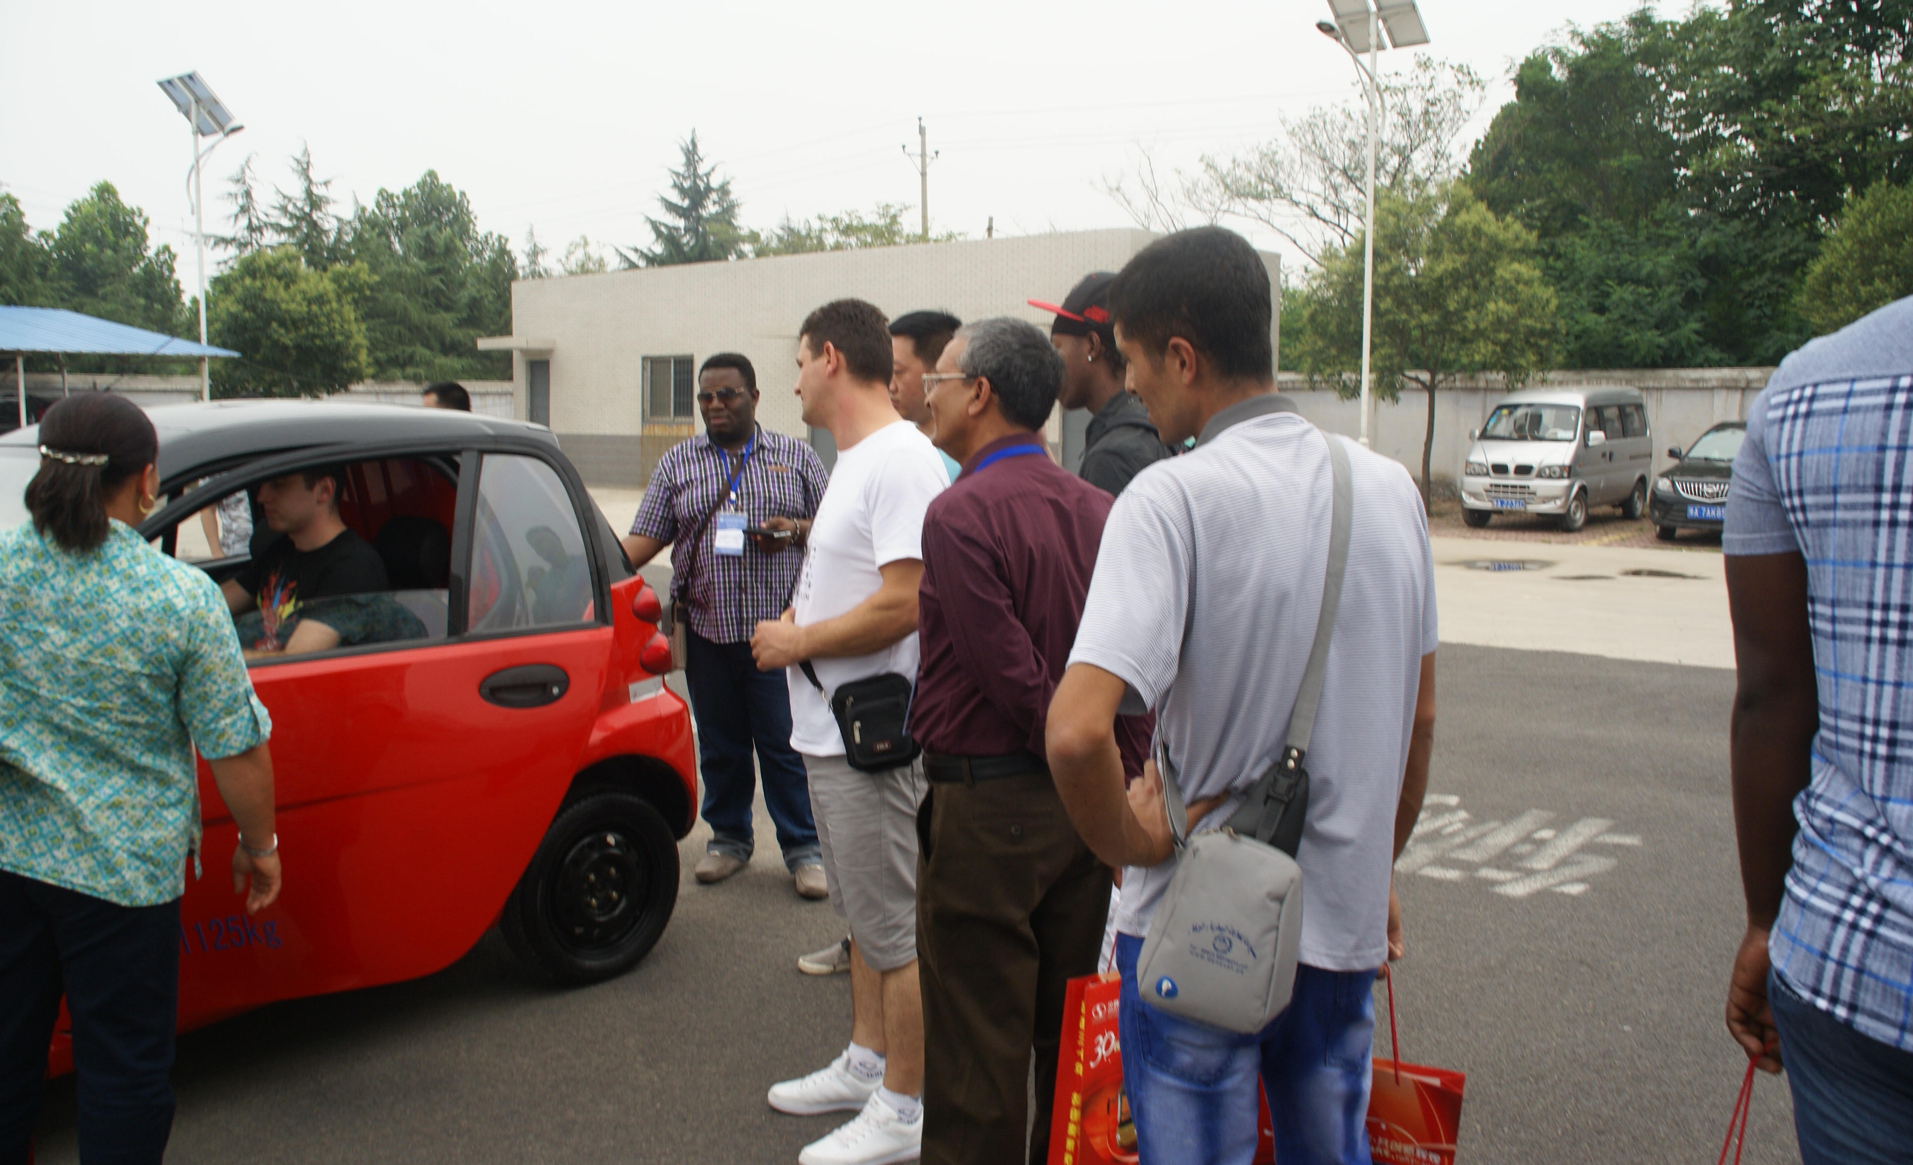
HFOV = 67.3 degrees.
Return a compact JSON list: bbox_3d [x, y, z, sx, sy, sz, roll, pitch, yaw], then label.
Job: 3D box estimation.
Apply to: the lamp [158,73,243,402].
[{"bbox_3d":[-13.015,-5.076,25.002,1.450,7.500,1.050,3,7,25],"label":"lamp"}]

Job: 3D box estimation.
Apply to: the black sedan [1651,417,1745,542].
[{"bbox_3d":[10.463,-1.332,18.836,1.740,1.460,4.550,5,8,38],"label":"black sedan"}]

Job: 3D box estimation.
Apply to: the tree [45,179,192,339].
[{"bbox_3d":[-24.632,-7.486,42.275,4.100,8.400,4.100,-4,7,-30],"label":"tree"}]

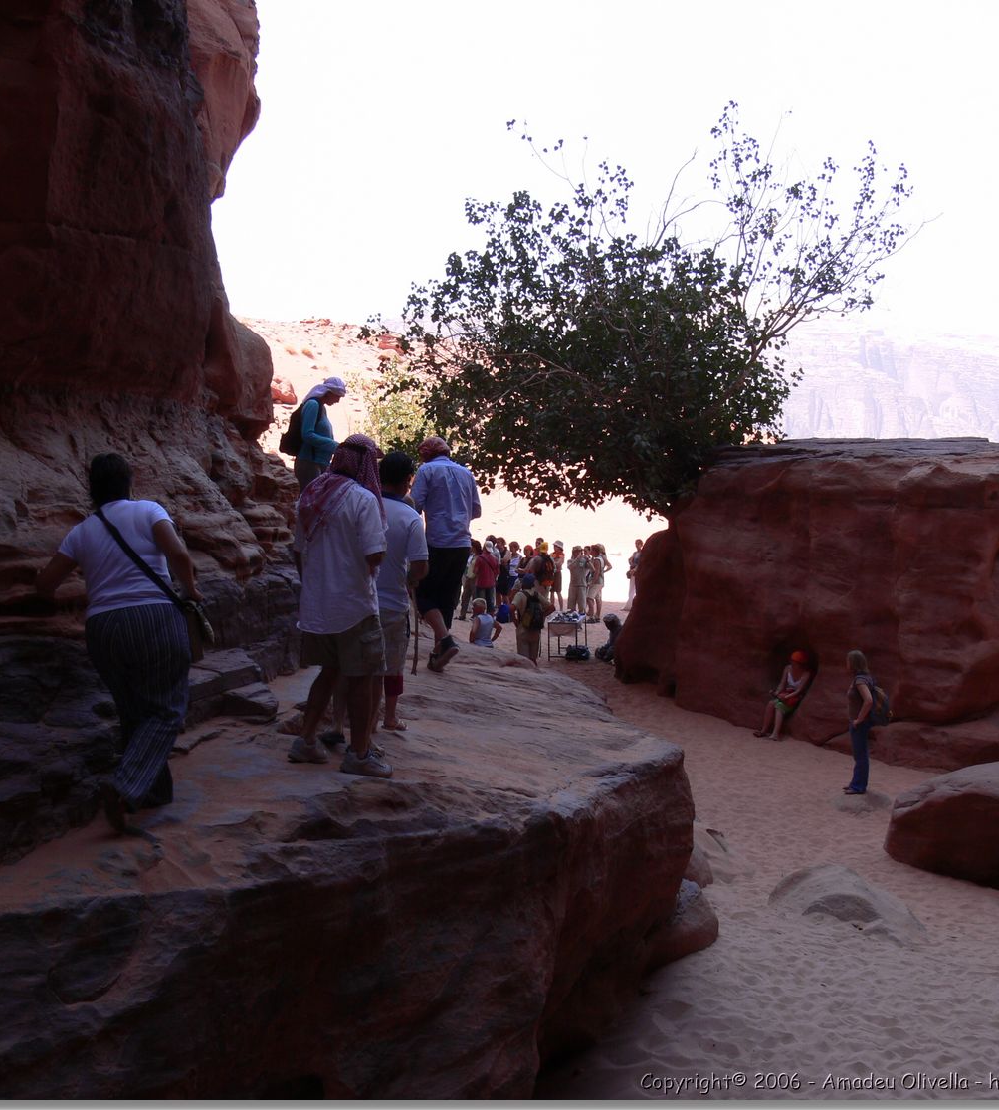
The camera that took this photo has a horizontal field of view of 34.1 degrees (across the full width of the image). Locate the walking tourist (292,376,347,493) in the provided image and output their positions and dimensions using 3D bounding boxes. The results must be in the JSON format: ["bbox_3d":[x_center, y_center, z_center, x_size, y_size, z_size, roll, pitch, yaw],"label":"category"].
[{"bbox_3d":[-1.553,-0.738,13.900,0.480,1.600,0.480,0,3,5],"label":"walking tourist"}]

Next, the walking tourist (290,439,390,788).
[{"bbox_3d":[-0.828,0.230,8.500,0.530,1.750,0.450,3,4,42],"label":"walking tourist"}]

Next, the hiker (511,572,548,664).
[{"bbox_3d":[0.548,1.196,29.700,0.570,1.730,0.500,-1,3,-18],"label":"hiker"}]

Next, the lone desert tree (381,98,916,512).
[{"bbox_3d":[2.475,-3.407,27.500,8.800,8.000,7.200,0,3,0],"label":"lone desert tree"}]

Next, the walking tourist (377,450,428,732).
[{"bbox_3d":[-0.643,0.246,9.350,0.530,1.700,0.420,2,4,35],"label":"walking tourist"}]

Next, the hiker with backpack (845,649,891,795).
[{"bbox_3d":[4.234,1.927,18.800,0.520,1.660,0.470,1,3,13],"label":"hiker with backpack"}]

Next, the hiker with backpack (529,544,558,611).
[{"bbox_3d":[0.933,0.612,34.500,0.550,1.740,0.500,-2,4,-35],"label":"hiker with backpack"}]

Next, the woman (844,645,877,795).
[{"bbox_3d":[4.200,1.927,18.800,0.480,1.660,0.470,1,3,13],"label":"woman"}]

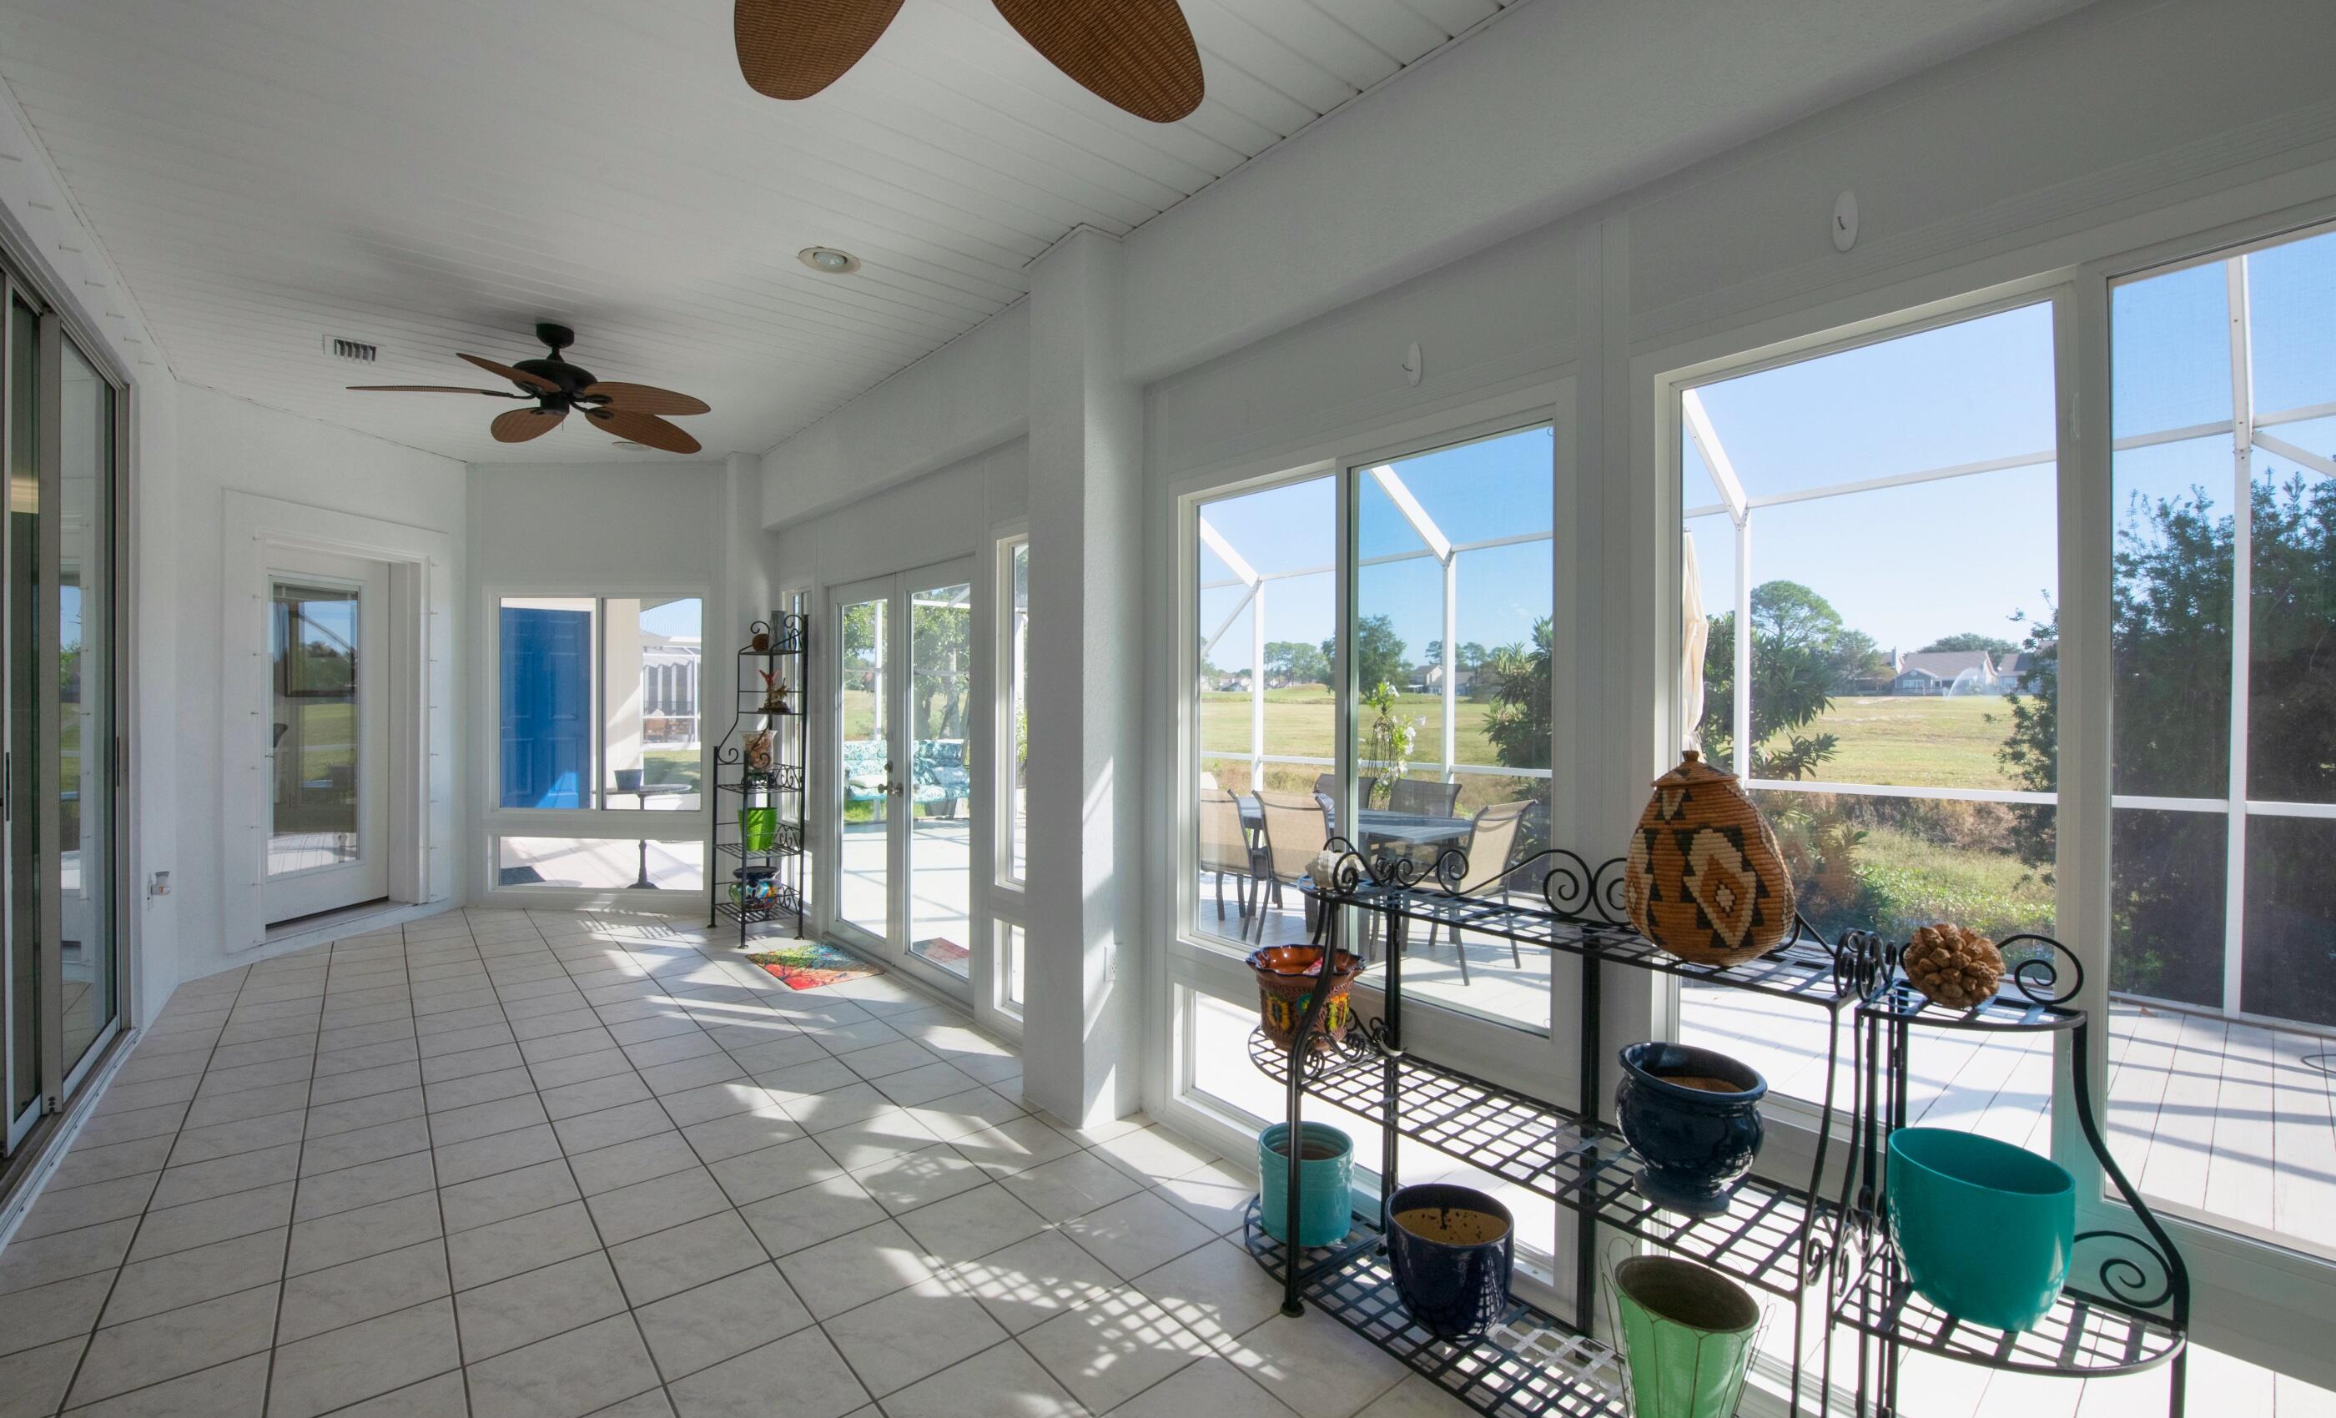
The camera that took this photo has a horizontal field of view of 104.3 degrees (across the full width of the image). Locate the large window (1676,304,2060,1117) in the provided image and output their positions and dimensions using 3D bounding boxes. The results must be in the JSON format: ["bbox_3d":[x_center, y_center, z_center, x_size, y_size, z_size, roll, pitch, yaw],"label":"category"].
[{"bbox_3d":[1.237,0.048,1.667,0.080,1.400,0.580,-1,1,-41],"label":"large window"}]

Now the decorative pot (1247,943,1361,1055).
[{"bbox_3d":[0.359,0.768,2.413,0.300,0.210,0.300,0,1,0],"label":"decorative pot"}]

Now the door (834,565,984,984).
[{"bbox_3d":[-1.380,0.324,4.604,0.070,2.000,1.680,-1,1,-41],"label":"door"}]

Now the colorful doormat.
[{"bbox_3d":[-1.866,1.333,4.772,0.445,0.015,0.780,-1,1,-41],"label":"colorful doormat"}]

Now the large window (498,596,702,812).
[{"bbox_3d":[-3.755,-0.030,6.000,1.370,1.445,0.080,0,1,3],"label":"large window"}]

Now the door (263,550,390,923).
[{"bbox_3d":[-4.963,0.168,5.302,0.060,2.070,0.850,0,1,5],"label":"door"}]

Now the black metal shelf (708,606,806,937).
[{"bbox_3d":[-2.452,0.391,5.420,0.350,1.880,0.620,-1,1,-41],"label":"black metal shelf"}]

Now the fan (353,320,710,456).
[{"bbox_3d":[-2.575,-1.398,3.792,1.330,0.410,1.330,-1,1,-41],"label":"fan"}]

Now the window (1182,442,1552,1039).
[{"bbox_3d":[0.473,0.034,2.517,0.080,1.400,1.250,-1,1,-41],"label":"window"}]

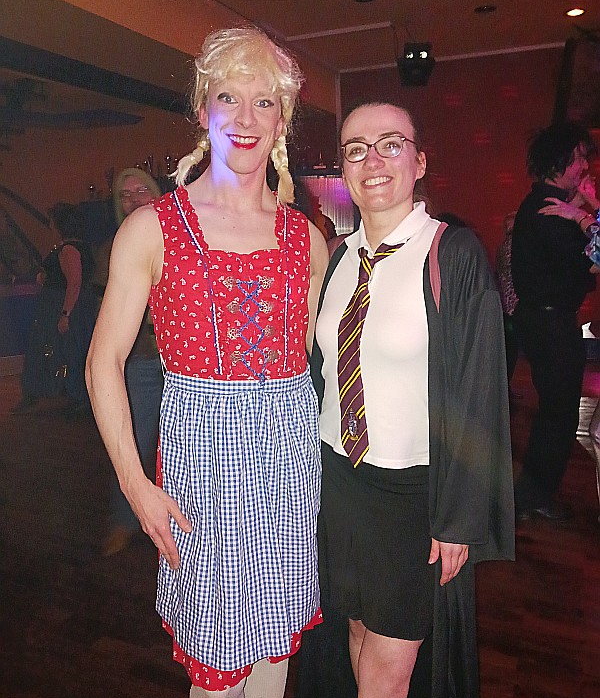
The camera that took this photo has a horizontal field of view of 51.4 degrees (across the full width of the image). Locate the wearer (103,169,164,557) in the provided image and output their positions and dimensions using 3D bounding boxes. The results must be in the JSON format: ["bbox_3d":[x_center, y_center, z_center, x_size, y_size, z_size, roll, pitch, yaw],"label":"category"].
[{"bbox_3d":[-0.675,0.085,2.715,0.520,1.680,0.380,-1,10,-1],"label":"wearer"}]

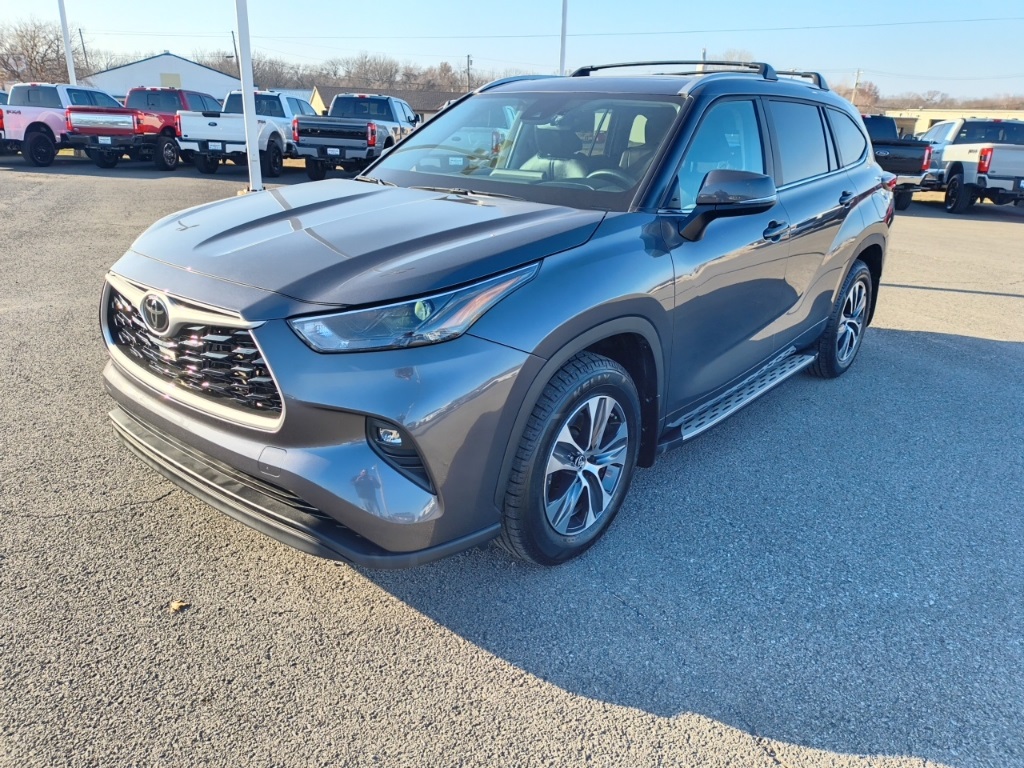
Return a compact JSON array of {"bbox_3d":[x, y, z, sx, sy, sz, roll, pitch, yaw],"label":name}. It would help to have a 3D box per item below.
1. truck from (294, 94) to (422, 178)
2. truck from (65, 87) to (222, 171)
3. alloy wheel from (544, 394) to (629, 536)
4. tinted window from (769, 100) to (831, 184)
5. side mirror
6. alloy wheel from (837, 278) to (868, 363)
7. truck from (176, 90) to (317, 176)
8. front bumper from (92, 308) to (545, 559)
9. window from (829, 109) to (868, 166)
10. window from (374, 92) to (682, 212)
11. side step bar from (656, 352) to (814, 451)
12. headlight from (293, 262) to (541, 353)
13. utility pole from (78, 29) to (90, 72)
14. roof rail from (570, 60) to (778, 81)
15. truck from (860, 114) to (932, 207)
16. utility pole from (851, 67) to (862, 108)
[{"bbox_3d":[-3.824,-6.723,20.131,2.150,2.060,6.300,4,19,6],"label":"truck"},{"bbox_3d":[-9.744,-7.317,21.202,2.100,2.040,6.300,4,19,5],"label":"truck"},{"bbox_3d":[0.190,0.254,2.511,0.190,0.485,0.485,17,24,37],"label":"alloy wheel"},{"bbox_3d":[1.443,-1.186,3.638,0.060,0.400,0.770,-9,7,43],"label":"tinted window"},{"bbox_3d":[0.776,-0.643,2.658,0.250,0.250,0.260,17,24,37],"label":"side mirror"},{"bbox_3d":[2.043,-0.403,4.615,0.170,0.490,0.490,17,24,37],"label":"alloy wheel"},{"bbox_3d":[-6.784,-6.983,20.568,2.150,2.060,6.300,4,19,6],"label":"truck"},{"bbox_3d":[-0.856,0.009,2.495,1.880,0.700,0.630,17,24,37],"label":"front bumper"},{"bbox_3d":[1.945,-1.399,4.211,0.060,0.340,0.640,-10,8,40],"label":"window"},{"bbox_3d":[0.042,-1.083,3.200,1.430,0.110,0.750,17,58,37],"label":"window"},{"bbox_3d":[1.082,0.030,3.435,0.180,0.090,1.660,17,24,37],"label":"side step bar"},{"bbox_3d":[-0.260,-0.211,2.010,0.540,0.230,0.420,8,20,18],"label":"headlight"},{"bbox_3d":[-47.049,-33.749,81.887,0.300,10.000,0.300,2,19,0],"label":"utility pole"},{"bbox_3d":[0.798,-1.665,3.948,1.230,0.110,0.110,17,24,37],"label":"roof rail"},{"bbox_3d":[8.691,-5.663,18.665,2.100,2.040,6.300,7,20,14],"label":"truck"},{"bbox_3d":[44.753,-36.164,97.312,1.300,9.600,0.400,10,21,21],"label":"utility pole"}]

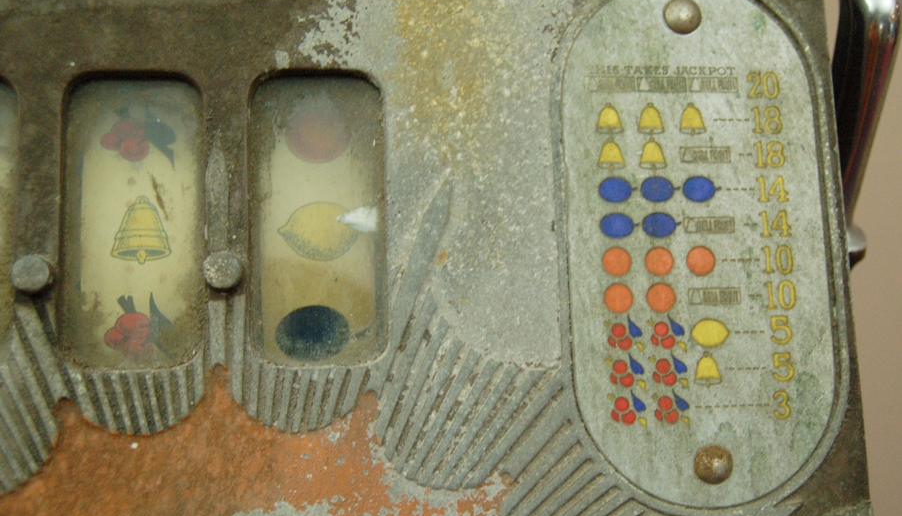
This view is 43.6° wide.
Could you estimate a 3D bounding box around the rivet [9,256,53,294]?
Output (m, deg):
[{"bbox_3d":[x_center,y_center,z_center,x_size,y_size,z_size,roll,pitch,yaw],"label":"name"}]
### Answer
[{"bbox_3d":[-0.108,0.004,0.289,0.010,0.010,0.004,0,-11,-5],"label":"rivet"}]

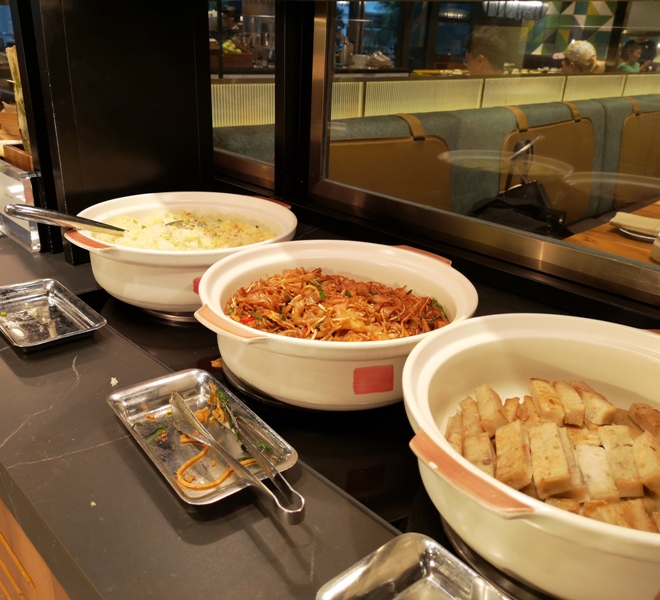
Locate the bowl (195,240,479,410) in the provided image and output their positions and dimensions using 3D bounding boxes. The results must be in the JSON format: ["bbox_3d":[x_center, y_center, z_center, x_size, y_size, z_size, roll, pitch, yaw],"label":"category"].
[{"bbox_3d":[0.010,0.031,0.864,0.403,0.117,0.370,2,23,-1],"label":"bowl"}]

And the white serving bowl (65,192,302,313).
[{"bbox_3d":[-0.243,-0.086,1.088,0.370,0.117,0.403,2,23,-1],"label":"white serving bowl"}]

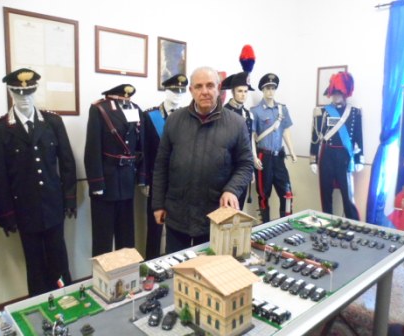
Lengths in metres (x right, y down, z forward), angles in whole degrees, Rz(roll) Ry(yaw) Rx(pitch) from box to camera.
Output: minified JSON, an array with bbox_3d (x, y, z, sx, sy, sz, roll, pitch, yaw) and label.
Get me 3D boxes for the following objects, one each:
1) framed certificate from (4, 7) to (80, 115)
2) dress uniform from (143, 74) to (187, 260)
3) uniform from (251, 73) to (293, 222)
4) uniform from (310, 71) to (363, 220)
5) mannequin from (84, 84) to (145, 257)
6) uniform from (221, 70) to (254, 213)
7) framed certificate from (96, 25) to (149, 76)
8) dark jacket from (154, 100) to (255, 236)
[{"bbox_3d":[-1.150,-0.752,2.468,0.495,0.707,0.030,-7,11,-39],"label":"framed certificate"},{"bbox_3d":[-0.265,0.103,2.941,0.540,1.786,0.350,-6,11,-34],"label":"dress uniform"},{"bbox_3d":[0.757,-0.058,3.661,0.480,1.901,0.360,-1,9,-8],"label":"uniform"},{"bbox_3d":[1.472,-0.065,3.706,0.560,1.913,0.360,5,10,25],"label":"uniform"},{"bbox_3d":[-0.671,0.201,2.613,0.490,1.626,0.320,-6,11,-34],"label":"mannequin"},{"bbox_3d":[0.364,-0.016,3.414,0.500,1.886,0.350,-5,10,-30],"label":"uniform"},{"bbox_3d":[-0.665,-0.967,2.844,0.477,0.359,0.030,-7,11,-39],"label":"framed certificate"},{"bbox_3d":[0.003,0.006,2.071,0.620,0.828,0.400,1,9,4],"label":"dark jacket"}]

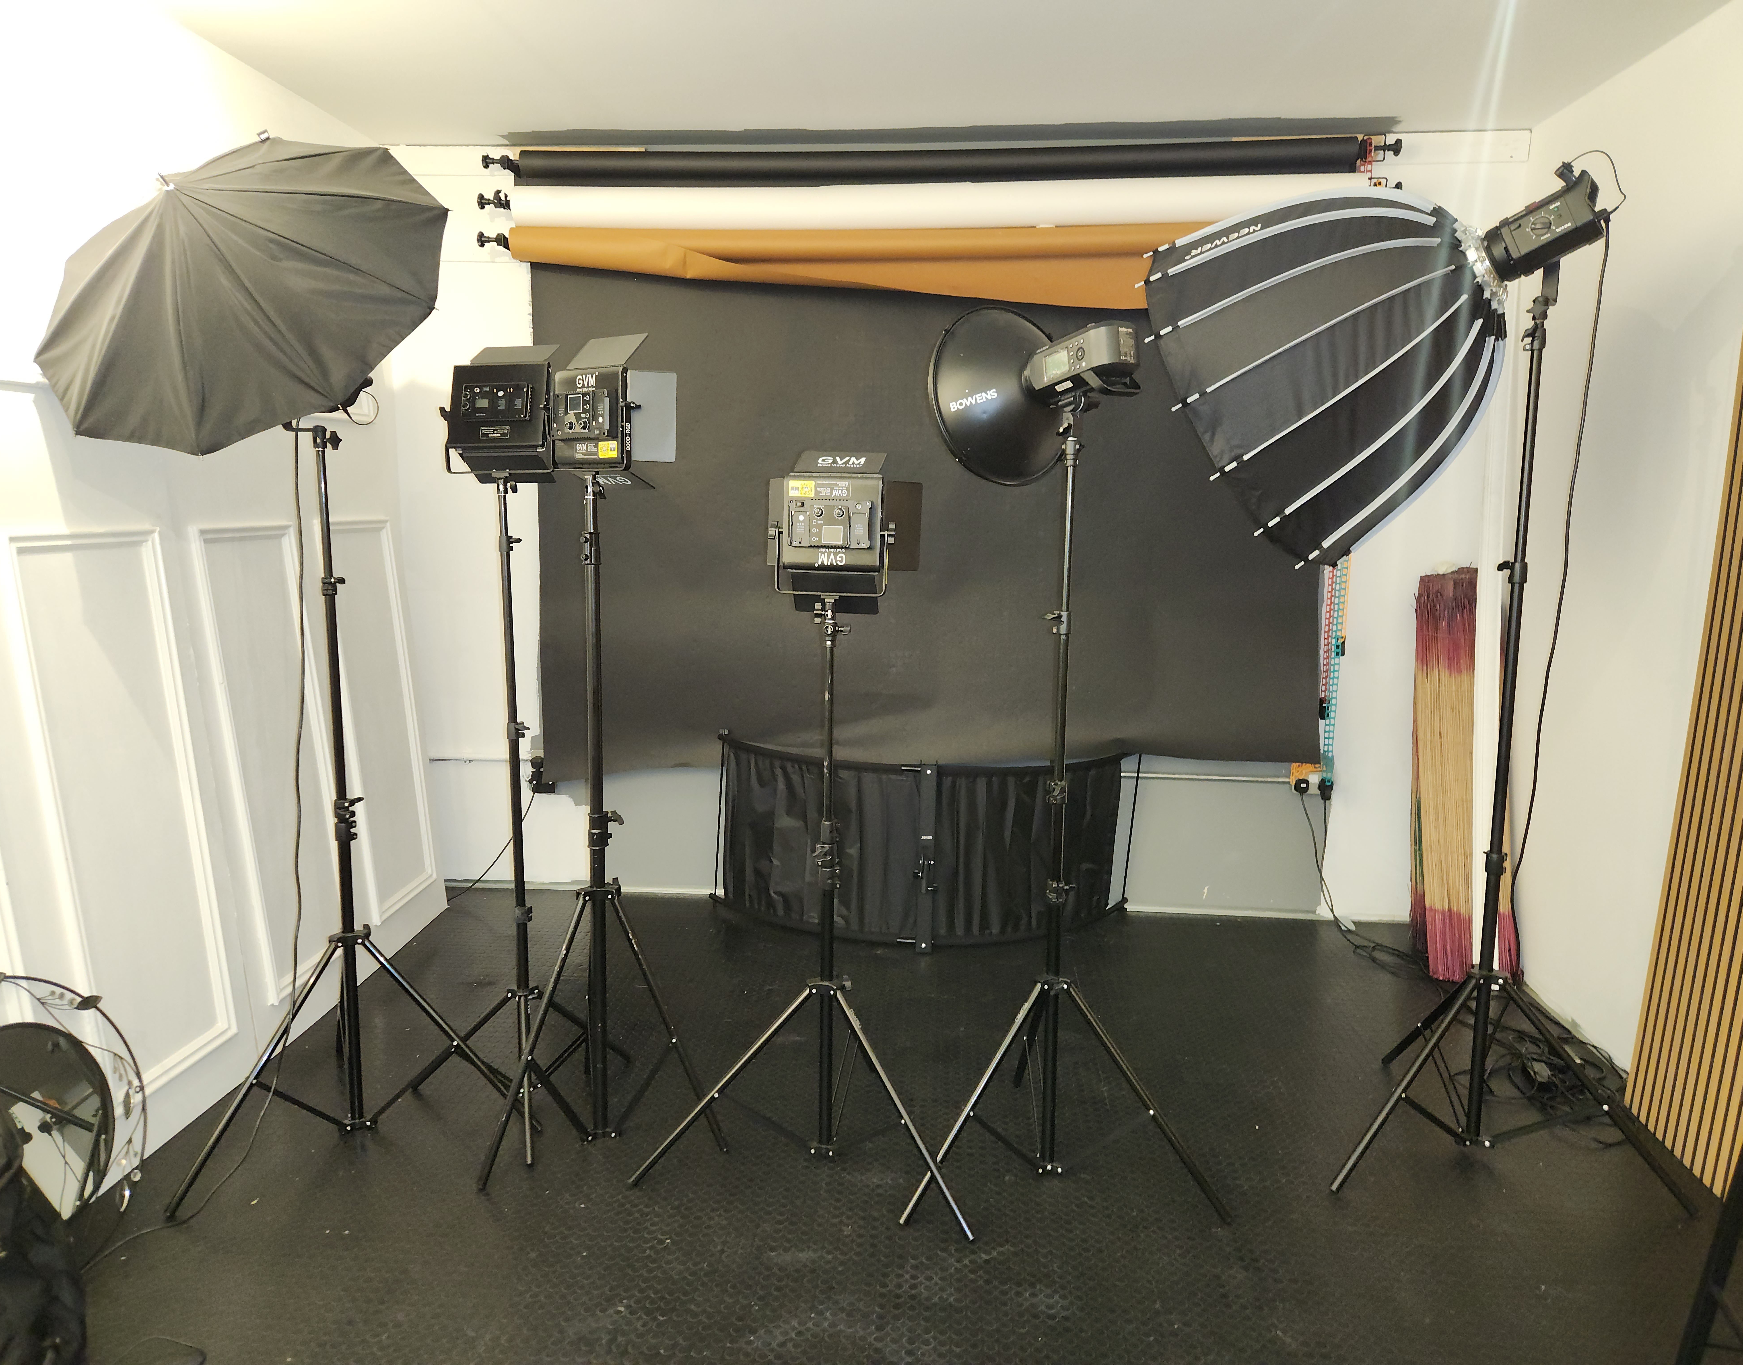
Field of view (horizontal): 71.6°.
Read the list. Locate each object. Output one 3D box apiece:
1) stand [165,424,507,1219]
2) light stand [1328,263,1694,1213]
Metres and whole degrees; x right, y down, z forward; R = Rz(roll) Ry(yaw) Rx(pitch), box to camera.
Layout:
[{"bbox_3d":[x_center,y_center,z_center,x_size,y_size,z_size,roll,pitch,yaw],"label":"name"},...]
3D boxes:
[{"bbox_3d":[-1.235,0.232,2.755,0.766,1.586,0.654,-4,10,-30],"label":"stand"},{"bbox_3d":[1.329,0.094,2.669,0.725,1.920,0.721,0,8,-4],"label":"light stand"}]

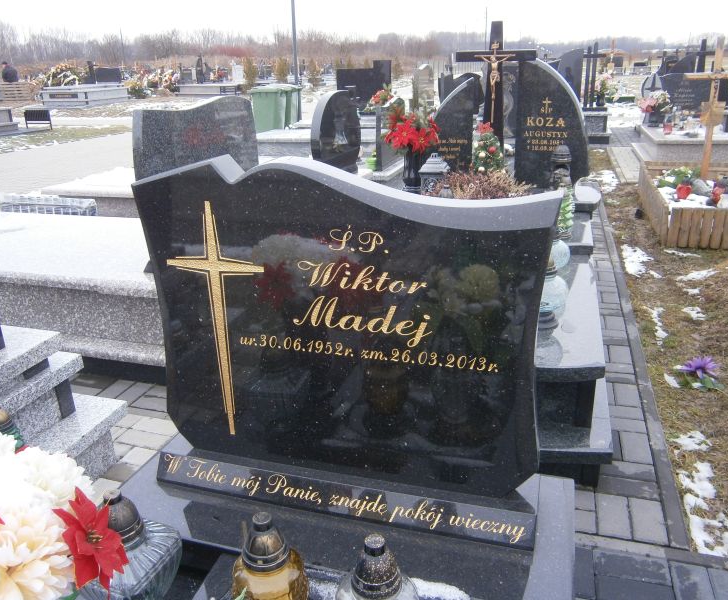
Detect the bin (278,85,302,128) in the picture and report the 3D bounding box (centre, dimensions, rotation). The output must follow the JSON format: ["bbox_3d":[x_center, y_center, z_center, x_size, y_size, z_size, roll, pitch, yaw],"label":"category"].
[{"bbox_3d":[-2.250,-5.302,16.510,0.730,1.070,0.580,5,22,20],"label":"bin"}]

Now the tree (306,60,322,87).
[{"bbox_3d":[-2.760,-12.655,33.500,0.720,1.500,0.720,5,23,17],"label":"tree"}]

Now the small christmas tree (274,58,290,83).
[{"bbox_3d":[-6.262,-17.530,46.000,1.050,1.950,1.050,-3,21,1],"label":"small christmas tree"}]

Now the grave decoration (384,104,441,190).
[{"bbox_3d":[0.328,-1.040,4.146,0.370,0.580,0.350,4,22,17],"label":"grave decoration"}]

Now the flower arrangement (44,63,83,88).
[{"bbox_3d":[-12.710,-9.569,25.500,1.600,0.950,0.950,5,23,17],"label":"flower arrangement"}]

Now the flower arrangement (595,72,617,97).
[{"bbox_3d":[3.961,-3.541,9.897,0.360,0.380,0.340,4,22,17],"label":"flower arrangement"}]

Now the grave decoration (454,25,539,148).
[{"bbox_3d":[0.901,-1.378,4.100,0.530,0.960,0.120,5,23,17],"label":"grave decoration"}]

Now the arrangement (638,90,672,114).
[{"bbox_3d":[4.463,-3.024,9.200,0.500,0.370,0.420,5,23,17],"label":"arrangement"}]

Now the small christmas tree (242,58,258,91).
[{"bbox_3d":[-5.855,-11.685,31.000,0.750,1.720,0.750,5,23,17],"label":"small christmas tree"}]

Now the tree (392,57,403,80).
[{"bbox_3d":[2.981,-20.401,53.000,0.800,2.000,0.800,4,22,17],"label":"tree"}]

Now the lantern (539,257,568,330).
[{"bbox_3d":[0.675,-0.039,2.209,0.155,0.290,0.155,5,23,17],"label":"lantern"}]

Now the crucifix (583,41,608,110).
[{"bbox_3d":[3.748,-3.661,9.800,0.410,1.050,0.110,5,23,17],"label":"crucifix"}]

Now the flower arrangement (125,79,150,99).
[{"bbox_3d":[-10.743,-10.031,28.500,1.150,0.850,0.850,5,23,17],"label":"flower arrangement"}]

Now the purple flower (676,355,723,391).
[{"bbox_3d":[1.484,0.324,2.650,0.200,0.085,0.170,11,25,30],"label":"purple flower"}]

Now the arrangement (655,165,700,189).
[{"bbox_3d":[2.889,-1.139,5.514,0.380,0.190,0.270,4,22,17],"label":"arrangement"}]

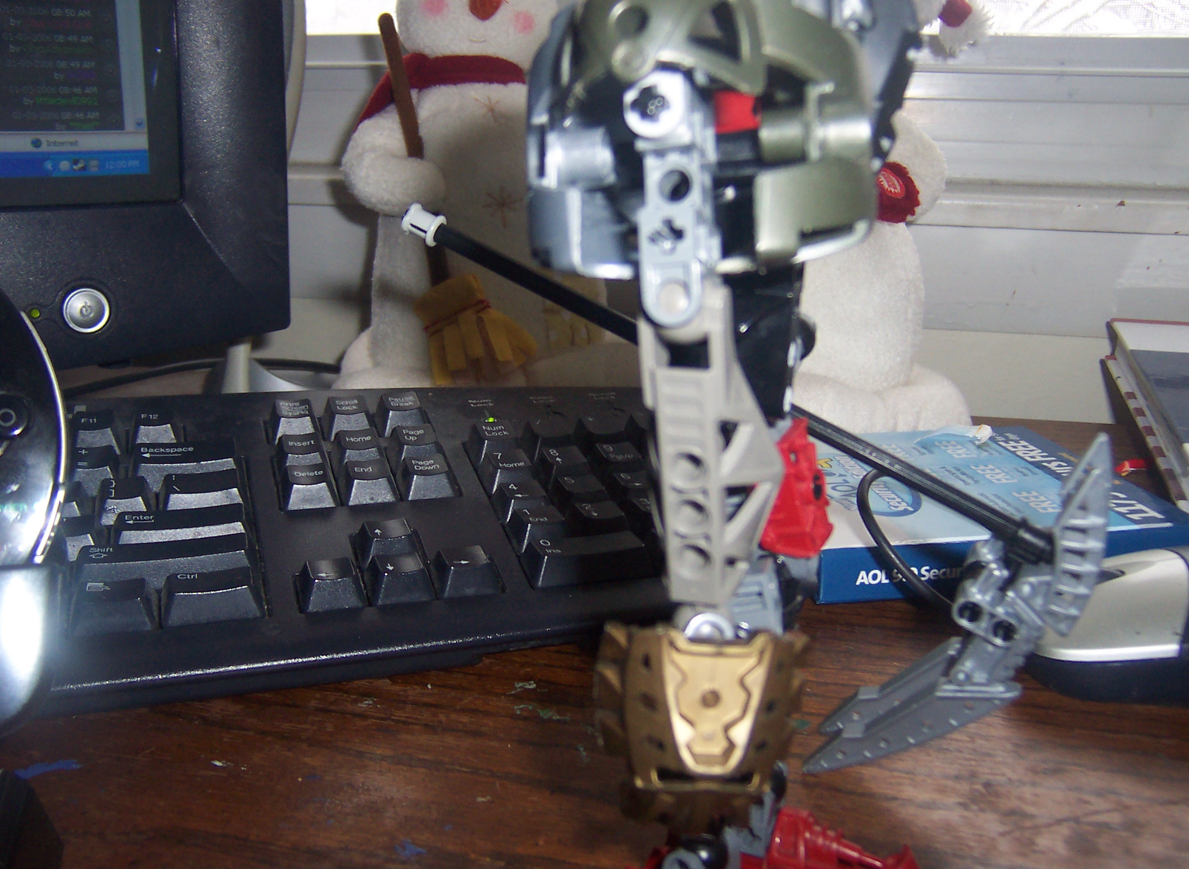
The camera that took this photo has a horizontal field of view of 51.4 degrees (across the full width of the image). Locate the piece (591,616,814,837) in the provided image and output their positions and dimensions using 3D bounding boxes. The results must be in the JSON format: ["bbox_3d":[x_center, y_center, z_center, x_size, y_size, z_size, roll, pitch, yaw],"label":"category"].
[{"bbox_3d":[0.020,0.054,0.230,0.037,0.038,0.024,1,12,-3],"label":"piece"}]

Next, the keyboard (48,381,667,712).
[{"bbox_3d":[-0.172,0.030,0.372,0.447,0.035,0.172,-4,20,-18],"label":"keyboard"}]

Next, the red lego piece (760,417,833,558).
[{"bbox_3d":[0.038,0.010,0.241,0.017,0.026,0.015,-6,19,-23],"label":"red lego piece"}]

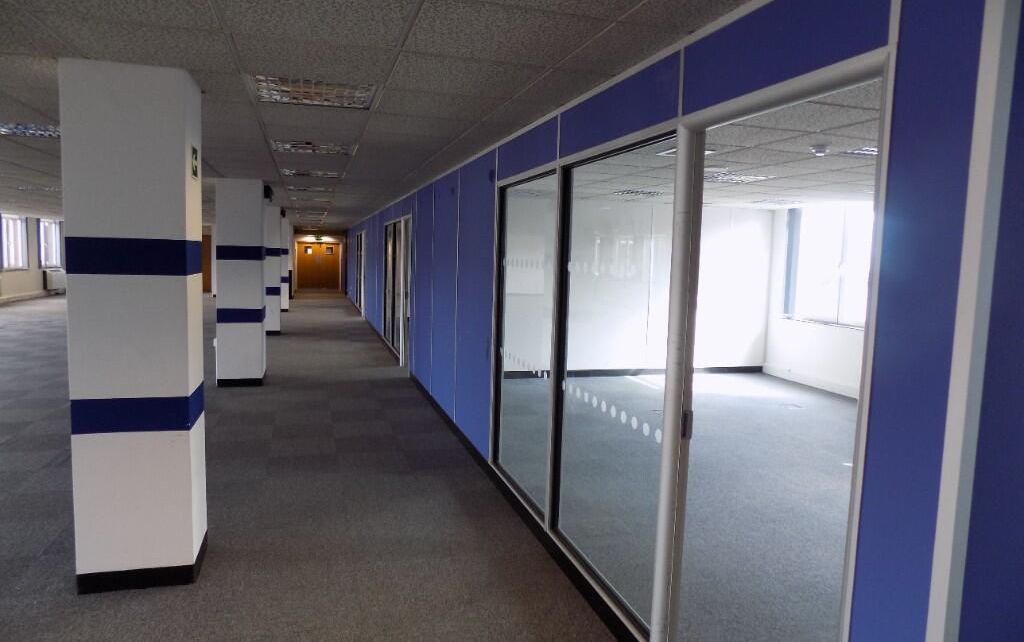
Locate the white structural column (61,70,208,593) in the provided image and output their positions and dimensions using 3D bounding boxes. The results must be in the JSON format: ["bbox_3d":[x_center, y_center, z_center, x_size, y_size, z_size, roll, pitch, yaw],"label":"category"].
[{"bbox_3d":[-1.744,0.047,3.212,0.481,2.320,0.449,0,6,-16],"label":"white structural column"}]

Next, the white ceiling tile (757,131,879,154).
[{"bbox_3d":[1.928,-1.121,4.299,0.600,0.020,0.600,0,6,-17],"label":"white ceiling tile"}]

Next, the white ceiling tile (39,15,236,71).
[{"bbox_3d":[-1.384,-1.063,2.606,0.605,0.025,0.605,0,6,-16],"label":"white ceiling tile"}]

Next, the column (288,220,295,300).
[{"bbox_3d":[-7.241,-1.893,21.780,0.481,2.320,0.449,0,6,-16],"label":"column"}]

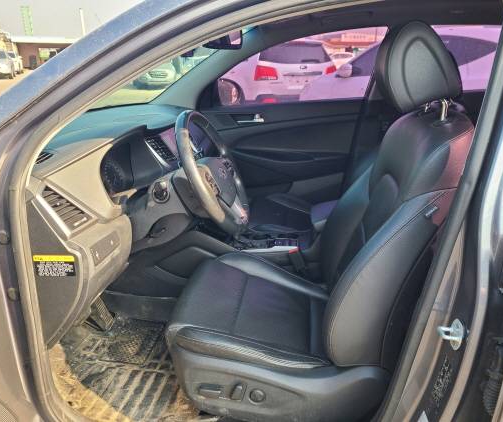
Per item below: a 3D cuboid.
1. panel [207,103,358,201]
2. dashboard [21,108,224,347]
[{"bbox_3d":[0.107,-0.273,2.251,0.900,0.640,0.130,2,20,7],"label":"panel"},{"bbox_3d":[-0.493,-0.134,1.627,0.550,0.530,1.420,2,20,7],"label":"dashboard"}]

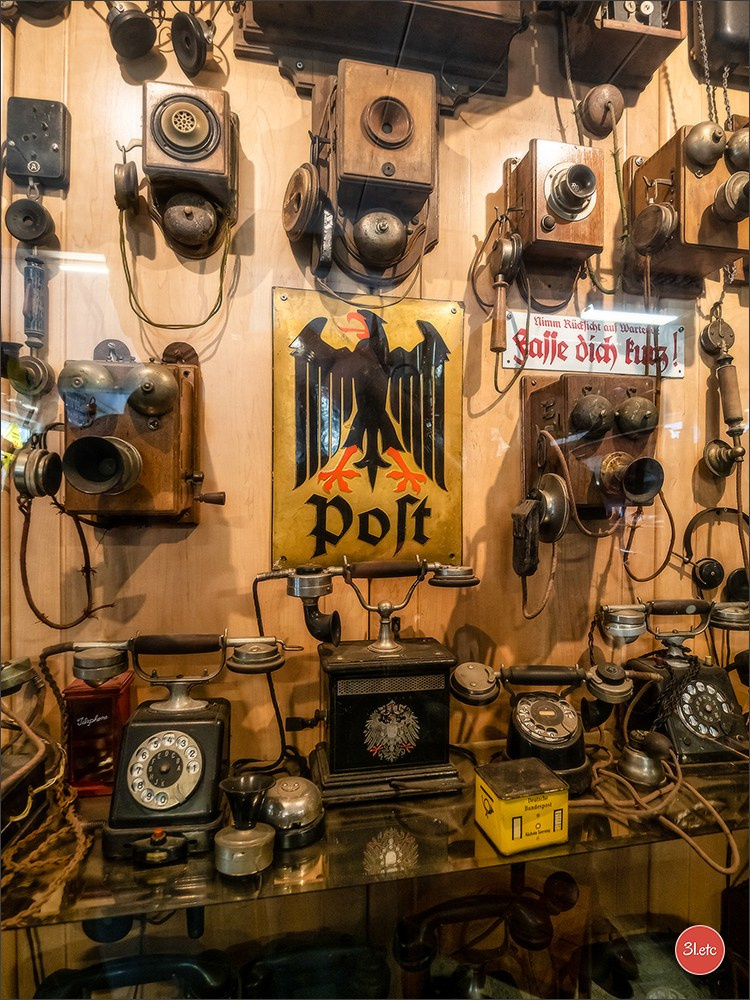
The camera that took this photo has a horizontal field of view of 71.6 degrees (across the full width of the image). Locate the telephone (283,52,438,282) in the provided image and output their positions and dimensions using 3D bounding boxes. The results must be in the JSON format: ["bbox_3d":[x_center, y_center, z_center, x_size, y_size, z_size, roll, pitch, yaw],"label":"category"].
[{"bbox_3d":[-0.008,-0.466,0.718,0.233,0.291,0.125,0,0,-11],"label":"telephone"}]

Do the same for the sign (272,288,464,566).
[{"bbox_3d":[-0.005,-0.103,0.775,0.289,0.408,0.010,0,0,-11],"label":"sign"}]

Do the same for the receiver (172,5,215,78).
[{"bbox_3d":[-0.236,-0.605,0.689,0.040,0.063,0.063,-35,20,-32],"label":"receiver"}]

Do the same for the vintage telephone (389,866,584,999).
[{"bbox_3d":[0.158,0.637,0.711,0.273,0.197,0.165,0,0,-11],"label":"vintage telephone"}]

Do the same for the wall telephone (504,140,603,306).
[{"bbox_3d":[0.261,-0.400,0.731,0.137,0.200,0.105,0,0,-11],"label":"wall telephone"}]

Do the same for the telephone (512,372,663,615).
[{"bbox_3d":[0.292,-0.020,0.717,0.215,0.325,0.140,0,0,-11],"label":"telephone"}]

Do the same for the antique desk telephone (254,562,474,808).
[{"bbox_3d":[0.011,0.213,0.668,0.260,0.283,0.125,0,0,-11],"label":"antique desk telephone"}]

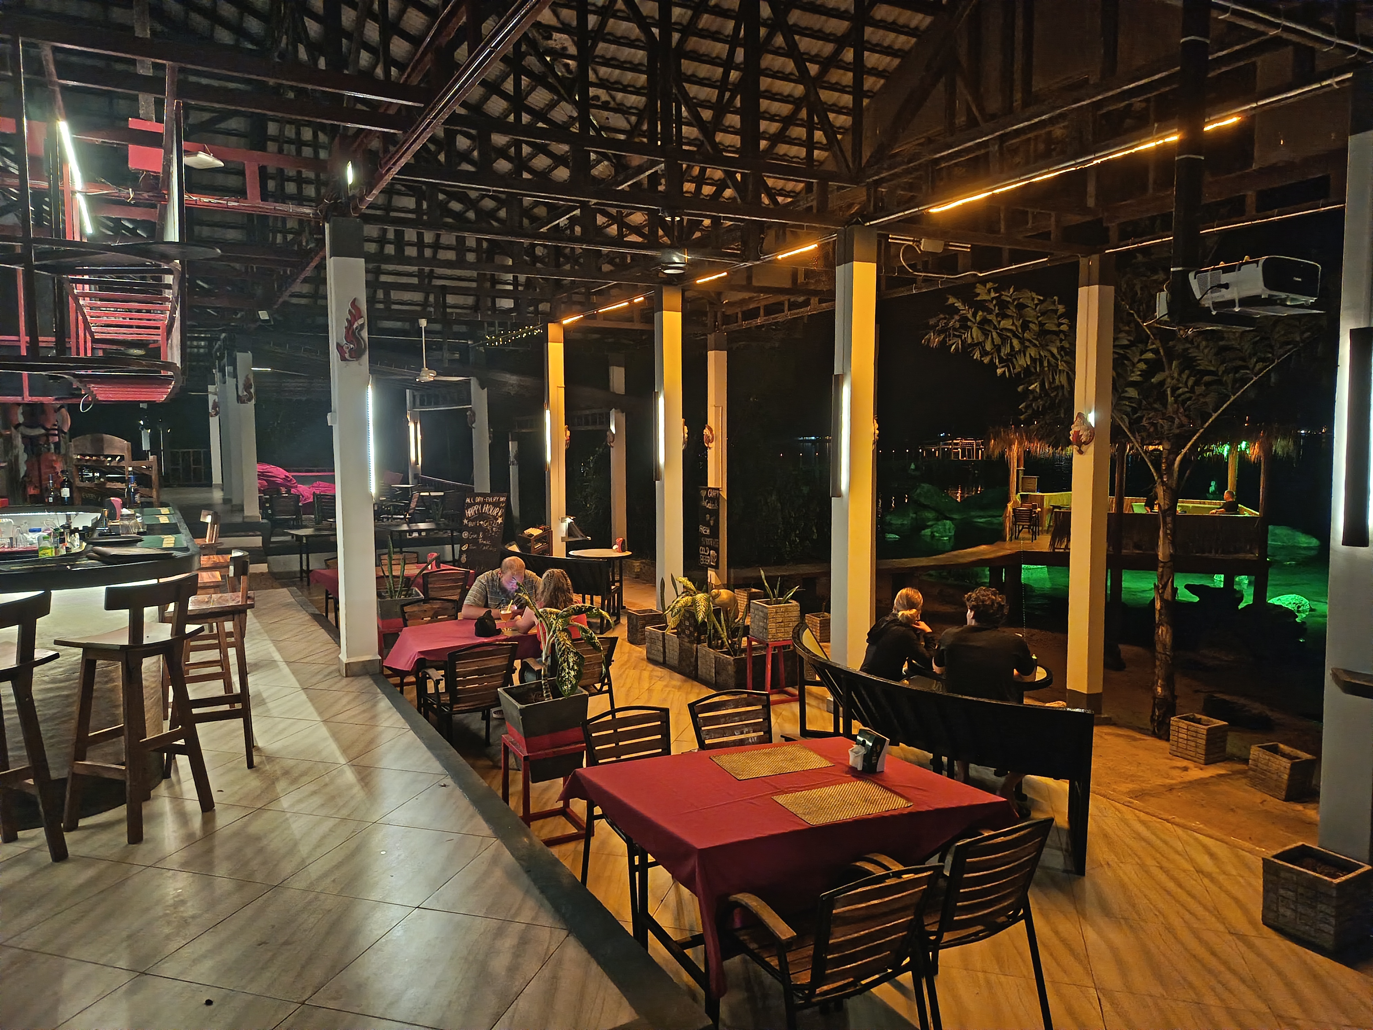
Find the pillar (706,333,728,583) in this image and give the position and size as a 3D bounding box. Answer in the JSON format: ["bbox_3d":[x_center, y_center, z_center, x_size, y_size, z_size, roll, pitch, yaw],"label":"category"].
[{"bbox_3d":[0.482,-0.774,14.033,0.215,3.750,0.215,-3,5,-29],"label":"pillar"}]

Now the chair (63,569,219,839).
[{"bbox_3d":[-2.387,0.800,4.134,0.420,1.070,0.440,2,5,23],"label":"chair"}]

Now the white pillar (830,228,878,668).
[{"bbox_3d":[1.271,-0.317,7.248,0.225,3.620,0.225,-3,5,-29],"label":"white pillar"}]

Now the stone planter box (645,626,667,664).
[{"bbox_3d":[-0.160,1.227,8.878,0.310,0.300,0.310,-3,5,-29],"label":"stone planter box"}]

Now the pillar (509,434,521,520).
[{"bbox_3d":[-4.605,-0.920,25.305,0.230,2.360,0.230,-3,5,-27],"label":"pillar"}]

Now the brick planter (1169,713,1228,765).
[{"bbox_3d":[3.782,1.651,7.025,0.260,0.275,0.265,-3,5,-26],"label":"brick planter"}]

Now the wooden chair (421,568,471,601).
[{"bbox_3d":[-2.416,0.908,9.381,0.550,0.840,0.580,-3,5,-27],"label":"wooden chair"}]

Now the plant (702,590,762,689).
[{"bbox_3d":[0.393,1.038,8.012,0.350,0.820,0.350,-3,5,-27],"label":"plant"}]

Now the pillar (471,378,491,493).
[{"bbox_3d":[-3.276,-1.118,15.208,0.210,3.240,0.210,-3,5,-28],"label":"pillar"}]

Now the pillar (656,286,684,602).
[{"bbox_3d":[-0.170,-0.510,9.790,0.210,3.620,0.210,-3,5,-29],"label":"pillar"}]

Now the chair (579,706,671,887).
[{"bbox_3d":[-0.143,1.322,4.066,0.500,0.860,0.540,-3,5,-29],"label":"chair"}]

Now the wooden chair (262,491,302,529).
[{"bbox_3d":[-6.554,0.039,15.449,0.540,0.850,0.560,-3,5,-25],"label":"wooden chair"}]

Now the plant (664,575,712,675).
[{"bbox_3d":[0.043,0.986,8.448,0.390,0.860,0.390,-3,5,-27],"label":"plant"}]

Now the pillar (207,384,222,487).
[{"bbox_3d":[-11.784,-1.921,23.813,0.240,2.640,0.240,-3,5,-27],"label":"pillar"}]

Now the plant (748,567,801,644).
[{"bbox_3d":[0.707,0.704,7.684,0.290,0.560,0.290,-3,5,-27],"label":"plant"}]

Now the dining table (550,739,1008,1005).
[{"bbox_3d":[0.378,1.424,3.761,1.290,0.740,0.880,-2,5,-23],"label":"dining table"}]

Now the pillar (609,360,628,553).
[{"bbox_3d":[-1.084,-0.854,15.280,0.200,3.420,0.200,-3,5,-28],"label":"pillar"}]

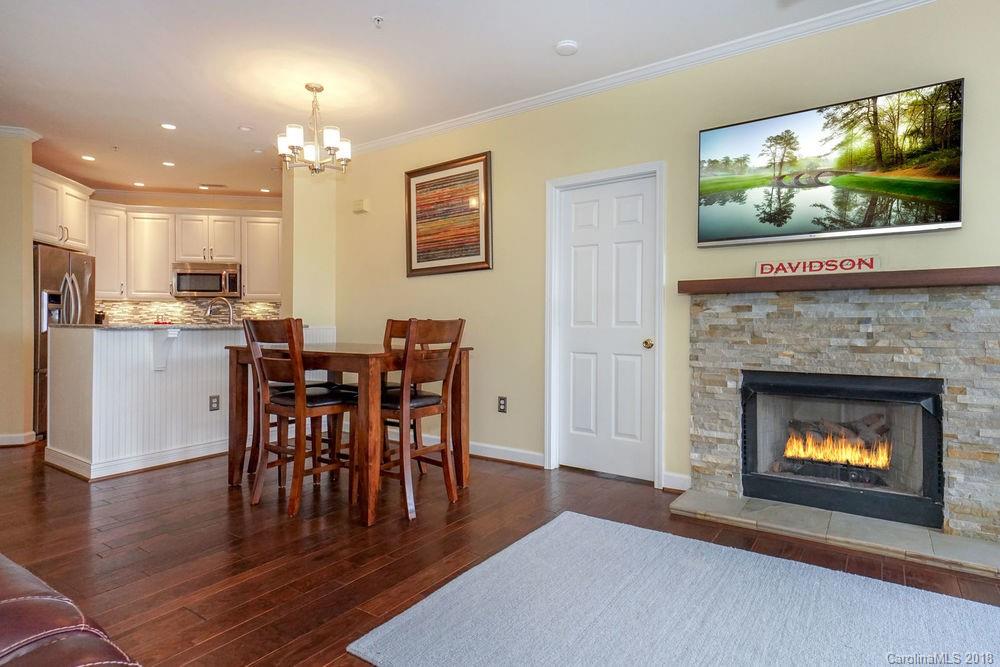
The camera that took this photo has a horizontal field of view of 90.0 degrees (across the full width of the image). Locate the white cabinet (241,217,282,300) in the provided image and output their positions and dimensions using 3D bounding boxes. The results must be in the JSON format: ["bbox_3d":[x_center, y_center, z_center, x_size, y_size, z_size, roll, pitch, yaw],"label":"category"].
[{"bbox_3d":[-2.961,-0.914,6.237,0.480,1.030,0.050,0,1,-11],"label":"white cabinet"}]

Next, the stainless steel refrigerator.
[{"bbox_3d":[-4.551,0.088,4.860,0.740,1.785,0.880,0,1,-11],"label":"stainless steel refrigerator"}]

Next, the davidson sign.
[{"bbox_3d":[1.742,-0.365,2.773,0.585,0.110,0.025,1,1,33],"label":"davidson sign"}]

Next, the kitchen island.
[{"bbox_3d":[-2.594,0.470,4.463,0.860,1.050,2.007,1,1,33],"label":"kitchen island"}]

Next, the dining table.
[{"bbox_3d":[-1.014,0.555,3.375,1.390,0.920,0.915,1,1,33],"label":"dining table"}]

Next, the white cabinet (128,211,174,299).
[{"bbox_3d":[-4.209,-0.929,6.138,0.517,1.050,0.340,0,1,-11],"label":"white cabinet"}]

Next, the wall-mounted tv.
[{"bbox_3d":[1.744,-0.875,2.761,1.209,0.714,0.055,1,1,33],"label":"wall-mounted tv"}]

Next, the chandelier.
[{"bbox_3d":[-1.304,-1.423,3.516,0.530,0.610,0.530,0,1,-11],"label":"chandelier"}]

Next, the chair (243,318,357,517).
[{"bbox_3d":[-1.191,0.469,3.066,0.435,1.100,0.545,1,1,33],"label":"chair"}]

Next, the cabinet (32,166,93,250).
[{"bbox_3d":[-4.632,-1.185,4.924,0.600,0.670,0.830,0,1,-11],"label":"cabinet"}]

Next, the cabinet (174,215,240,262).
[{"bbox_3d":[-3.589,-1.150,6.258,0.745,0.565,0.340,0,1,-11],"label":"cabinet"}]

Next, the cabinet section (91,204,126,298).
[{"bbox_3d":[-4.550,-0.926,5.802,0.050,1.040,0.360,1,1,34],"label":"cabinet section"}]

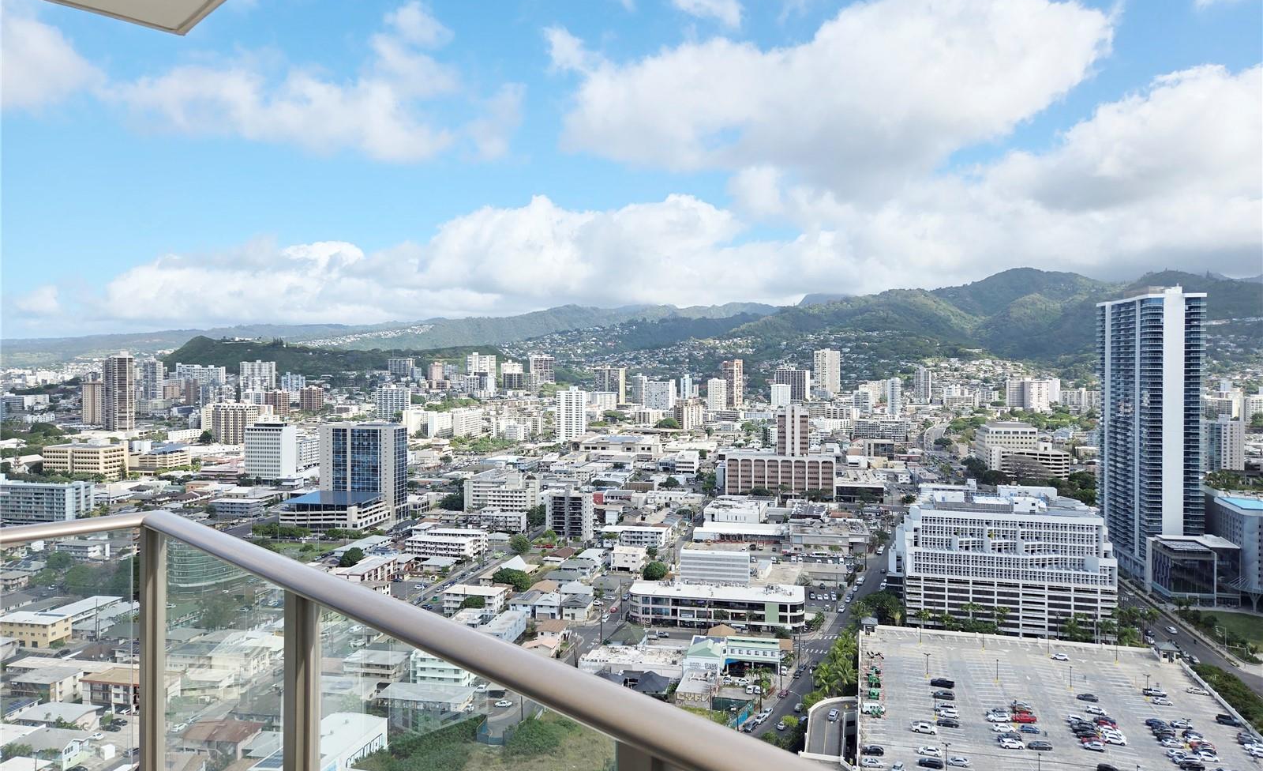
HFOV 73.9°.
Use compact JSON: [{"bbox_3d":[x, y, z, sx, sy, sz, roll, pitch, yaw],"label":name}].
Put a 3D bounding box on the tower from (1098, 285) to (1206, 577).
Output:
[{"bbox_3d":[232.650,21.380,377.340,22.500,127.000,55.000,0,1,10],"label":"tower"}]

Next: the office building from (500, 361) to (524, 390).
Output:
[{"bbox_3d":[-214.790,-17.130,1520.000,37.950,51.390,20.000,0,1,5],"label":"office building"}]

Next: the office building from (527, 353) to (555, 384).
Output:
[{"bbox_3d":[-165.180,-28.540,1553.900,46.000,58.000,22.000,0,1,8],"label":"office building"}]

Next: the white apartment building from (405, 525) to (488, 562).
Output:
[{"bbox_3d":[-91.130,79.270,417.780,36.500,9.500,26.000,0,1,14],"label":"white apartment building"}]

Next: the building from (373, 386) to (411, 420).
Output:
[{"bbox_3d":[-326.390,25.470,1150.980,42.830,44.840,17.230,0,1,12],"label":"building"}]

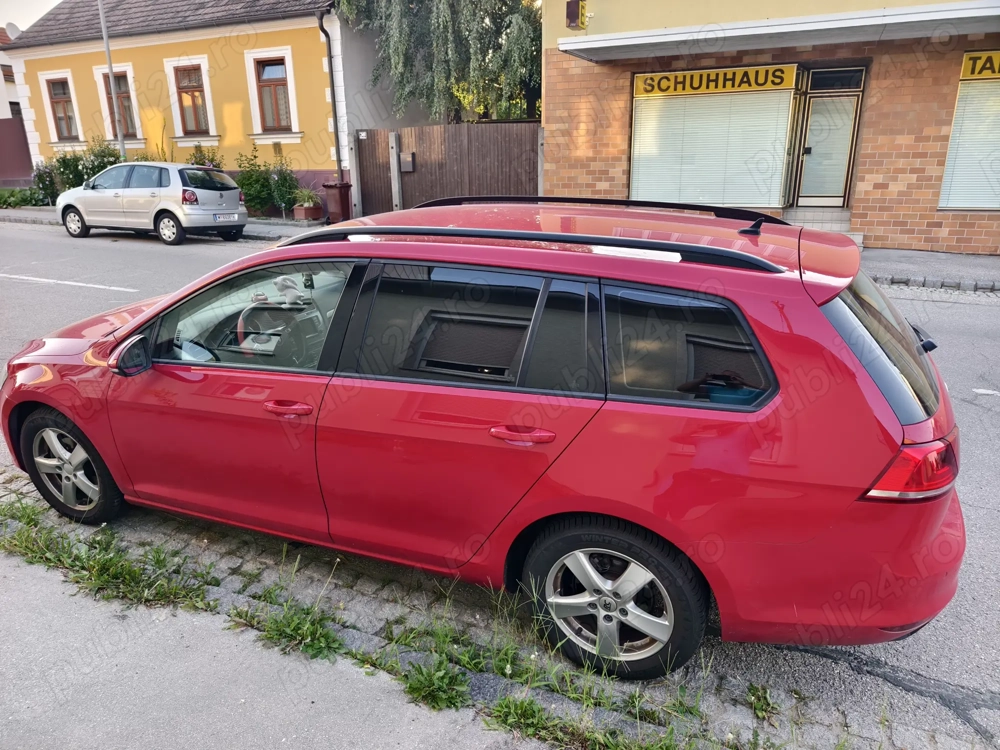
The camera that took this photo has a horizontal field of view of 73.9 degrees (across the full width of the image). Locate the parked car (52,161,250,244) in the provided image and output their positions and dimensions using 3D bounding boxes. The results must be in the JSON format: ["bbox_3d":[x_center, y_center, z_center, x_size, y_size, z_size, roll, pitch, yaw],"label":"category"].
[{"bbox_3d":[-6.872,-3.401,13.025,3.910,1.467,1.660,8,17,21],"label":"parked car"}]

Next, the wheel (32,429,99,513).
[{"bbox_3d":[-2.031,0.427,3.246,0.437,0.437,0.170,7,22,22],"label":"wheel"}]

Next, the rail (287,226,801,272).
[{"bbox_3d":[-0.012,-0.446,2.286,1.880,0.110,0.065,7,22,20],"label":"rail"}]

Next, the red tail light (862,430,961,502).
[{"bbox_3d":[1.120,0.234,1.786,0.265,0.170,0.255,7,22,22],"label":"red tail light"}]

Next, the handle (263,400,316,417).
[{"bbox_3d":[-0.777,0.124,2.433,0.235,0.043,0.048,3,20,23],"label":"handle"}]

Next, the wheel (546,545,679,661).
[{"bbox_3d":[0.391,0.743,2.285,0.433,0.433,0.180,7,22,22],"label":"wheel"}]

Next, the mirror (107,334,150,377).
[{"bbox_3d":[-1.452,-0.079,2.620,0.125,0.155,0.190,7,22,22],"label":"mirror"}]

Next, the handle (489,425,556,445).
[{"bbox_3d":[0.069,0.186,2.073,0.230,0.043,0.048,3,20,23],"label":"handle"}]

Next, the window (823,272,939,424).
[{"bbox_3d":[1.341,-0.226,2.379,0.150,0.500,1.320,-40,0,31],"label":"window"}]

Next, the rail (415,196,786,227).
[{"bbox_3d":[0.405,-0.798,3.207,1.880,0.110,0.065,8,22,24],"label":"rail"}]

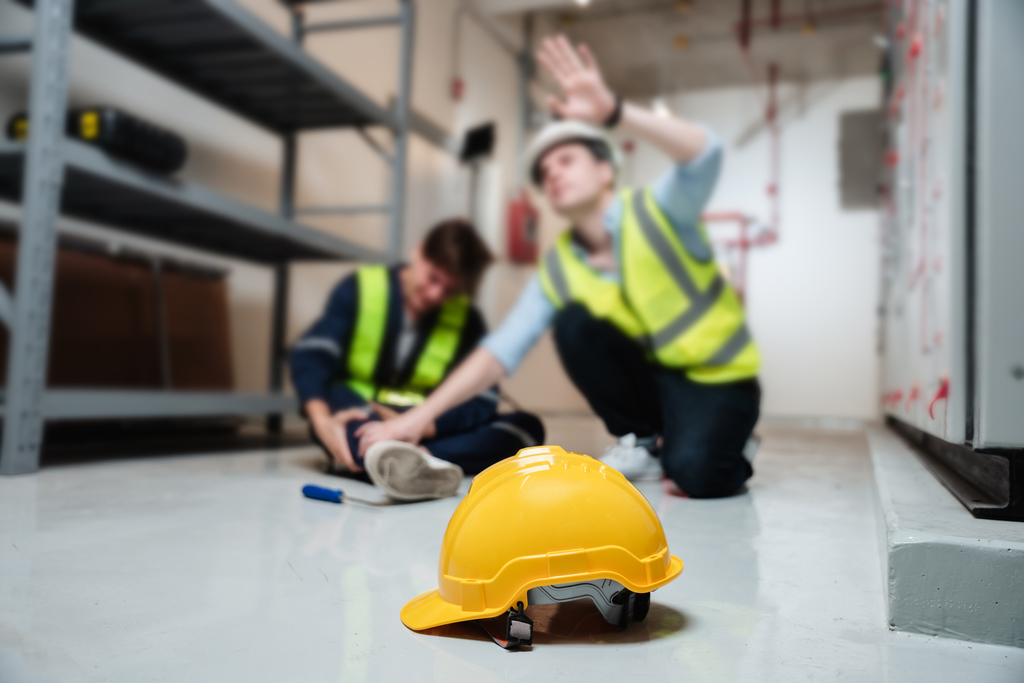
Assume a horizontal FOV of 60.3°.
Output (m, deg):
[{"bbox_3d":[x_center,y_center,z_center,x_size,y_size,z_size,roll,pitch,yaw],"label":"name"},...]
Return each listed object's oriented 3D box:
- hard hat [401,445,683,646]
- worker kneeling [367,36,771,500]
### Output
[{"bbox_3d":[0.025,0.203,0.937,0.298,0.178,0.225,-5,-3,-5],"label":"hard hat"},{"bbox_3d":[0.256,-0.162,2.333,0.660,1.100,1.200,-1,-4,45],"label":"worker kneeling"}]

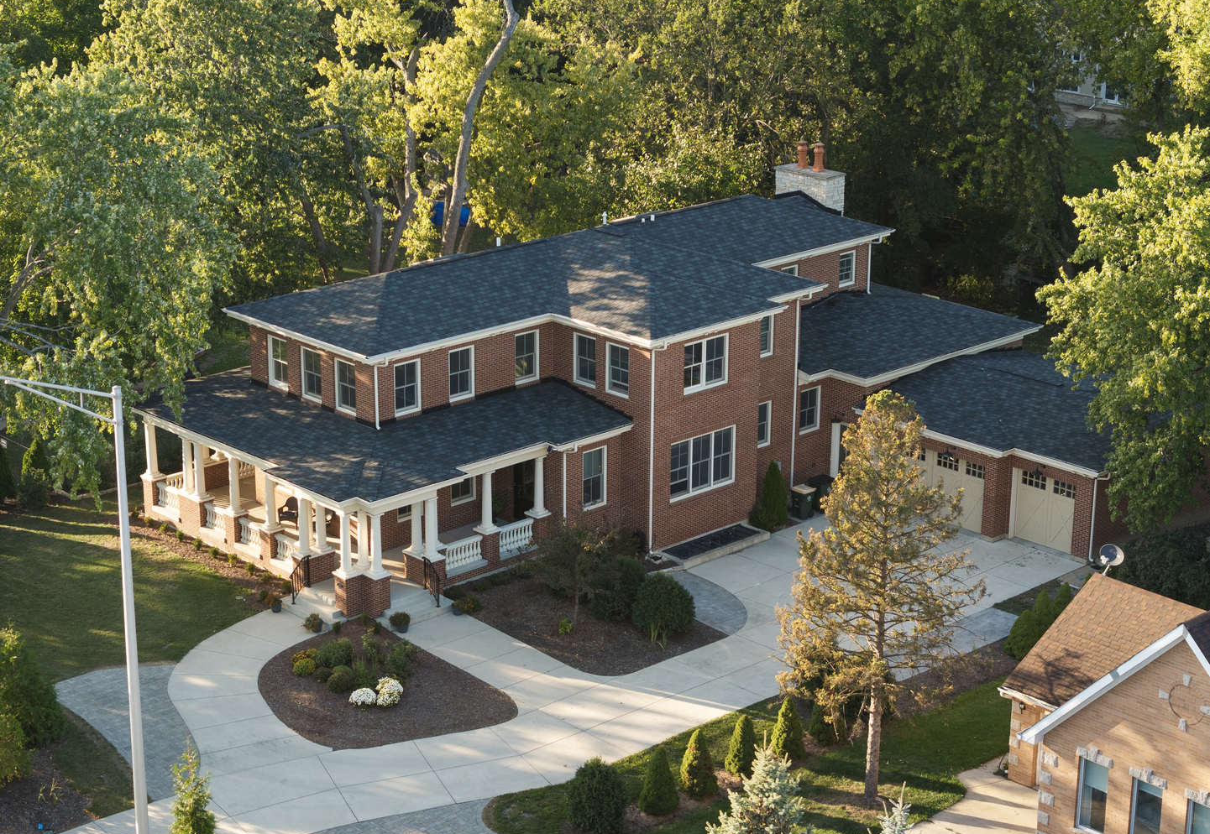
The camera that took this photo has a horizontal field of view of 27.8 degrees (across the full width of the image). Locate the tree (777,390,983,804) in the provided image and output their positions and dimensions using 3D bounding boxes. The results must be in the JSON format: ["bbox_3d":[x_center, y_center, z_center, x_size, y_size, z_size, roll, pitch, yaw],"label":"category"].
[{"bbox_3d":[6.706,4.450,59.207,5.000,10.500,5.000,0,17,0],"label":"tree"}]

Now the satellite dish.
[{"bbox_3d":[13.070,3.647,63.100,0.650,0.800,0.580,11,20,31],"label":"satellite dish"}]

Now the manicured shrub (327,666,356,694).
[{"bbox_3d":[-7.161,7.125,66.305,0.760,0.660,0.760,0,17,0],"label":"manicured shrub"}]

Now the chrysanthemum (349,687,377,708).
[{"bbox_3d":[-6.507,7.493,65.752,0.730,0.430,0.730,0,17,0],"label":"chrysanthemum"}]

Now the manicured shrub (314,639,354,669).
[{"bbox_3d":[-7.512,6.555,67.856,1.040,0.820,0.950,0,17,0],"label":"manicured shrub"}]

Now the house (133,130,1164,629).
[{"bbox_3d":[2.861,-1.182,75.938,28.100,9.250,22.700,-16,24,-41],"label":"house"}]

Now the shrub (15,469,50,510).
[{"bbox_3d":[-17.878,2.311,76.635,1.030,1.150,1.030,0,18,0],"label":"shrub"}]

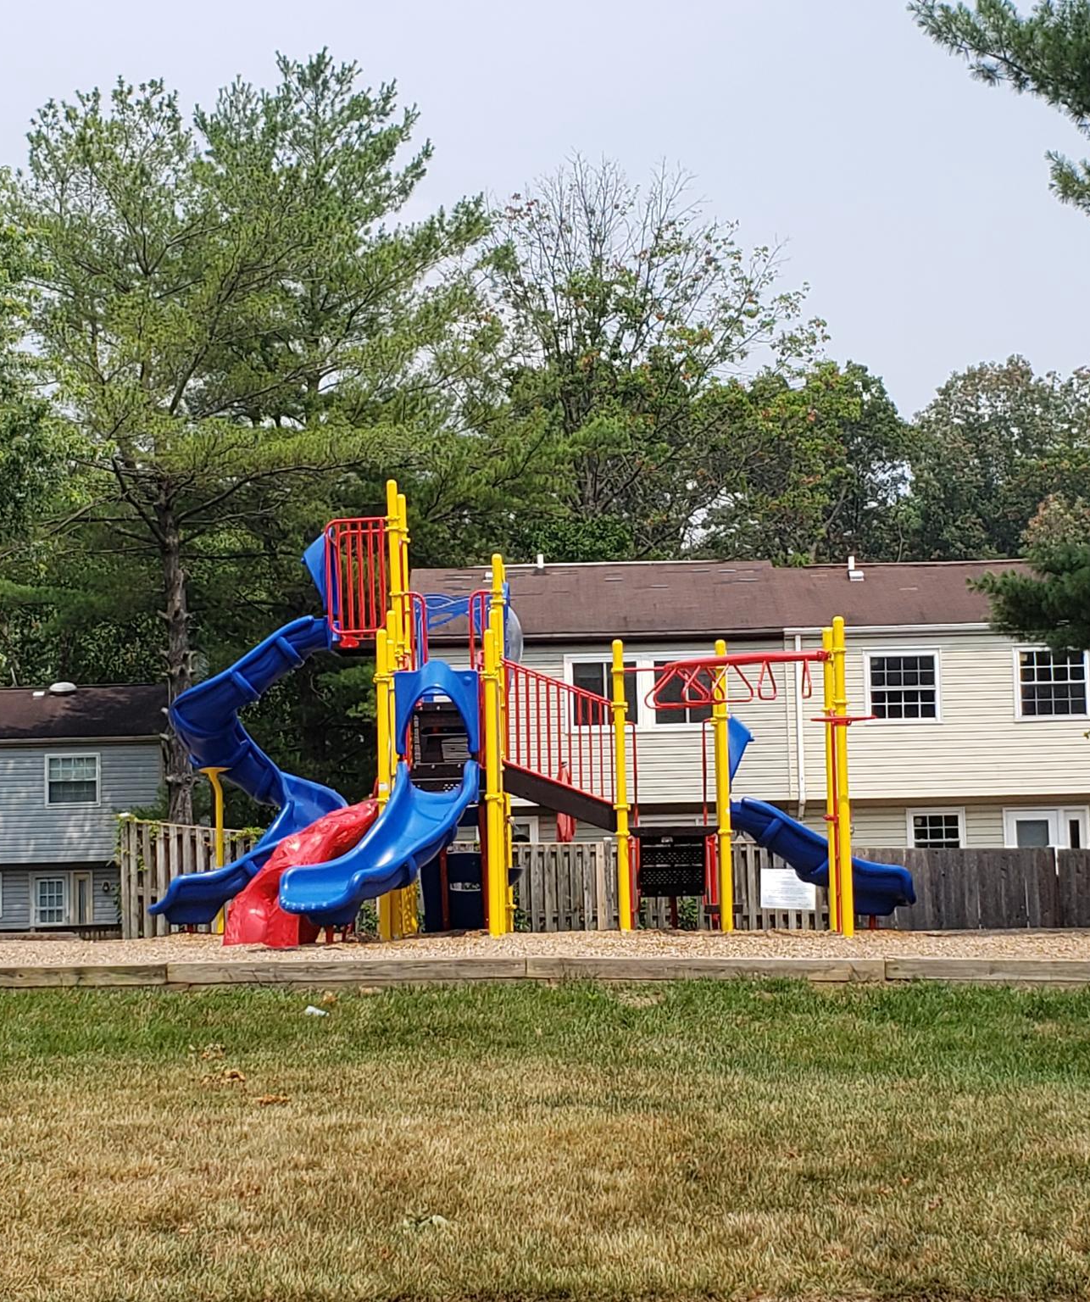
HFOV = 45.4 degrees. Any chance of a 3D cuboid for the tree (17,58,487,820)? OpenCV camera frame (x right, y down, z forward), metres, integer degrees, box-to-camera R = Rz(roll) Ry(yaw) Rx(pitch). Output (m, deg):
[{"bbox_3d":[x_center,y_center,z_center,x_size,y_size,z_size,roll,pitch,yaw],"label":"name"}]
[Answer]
[{"bbox_3d":[-5.113,-2.576,22.603,8.100,15.300,8.000,-1,-2,0],"label":"tree"}]

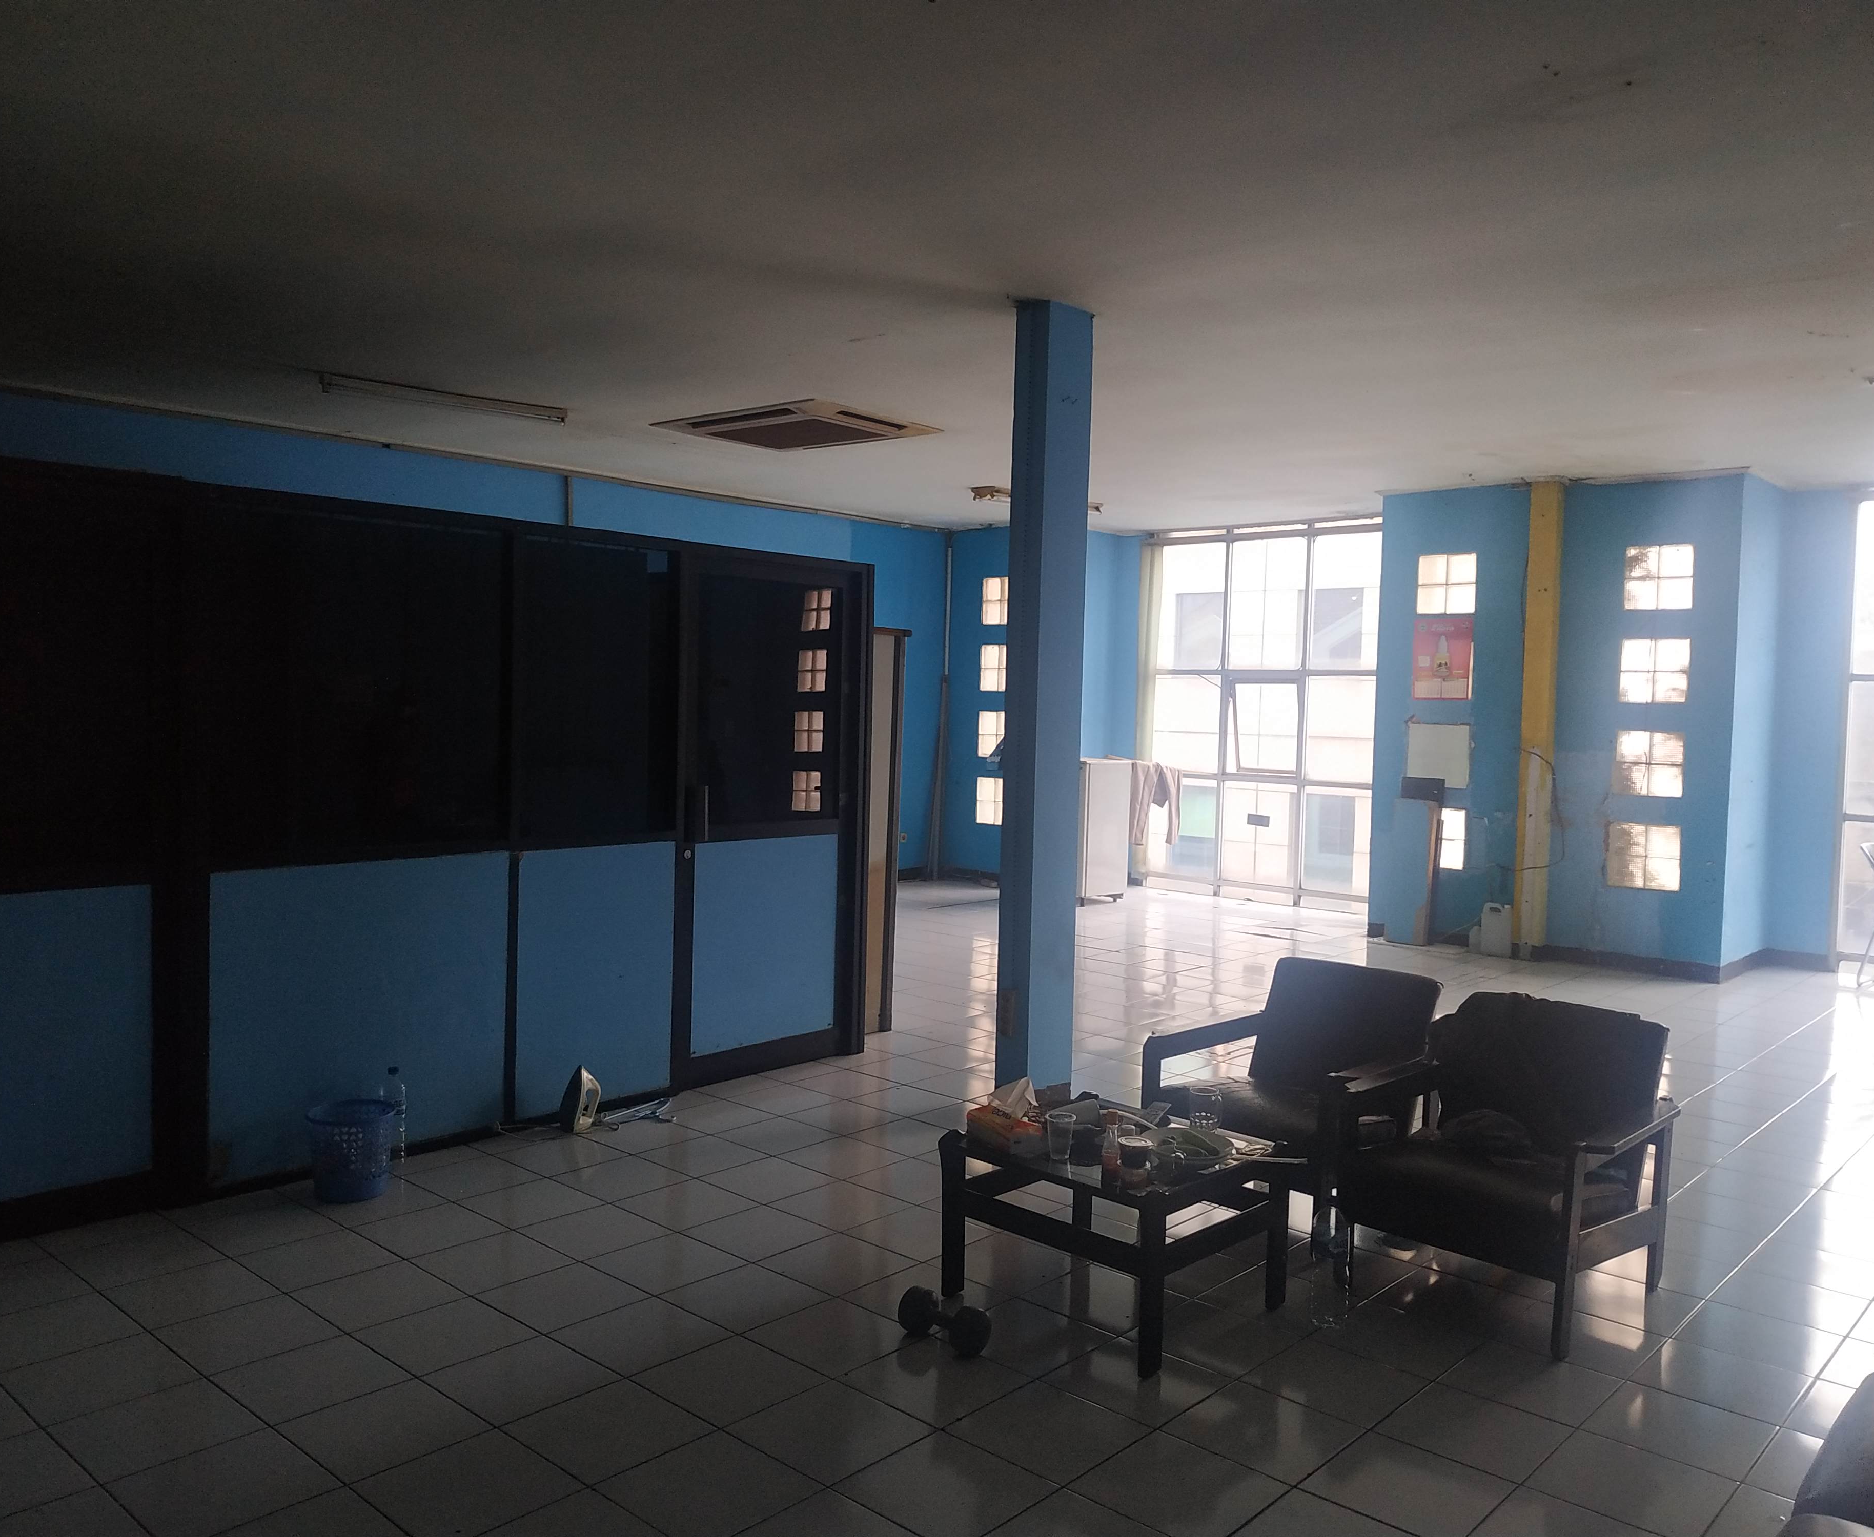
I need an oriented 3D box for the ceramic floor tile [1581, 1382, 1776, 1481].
[{"bbox_3d":[1.488,1.322,2.834,0.300,0.010,0.300,3,2,42],"label":"ceramic floor tile"}]

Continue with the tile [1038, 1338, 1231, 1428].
[{"bbox_3d":[0.446,1.371,3.177,0.300,0.010,0.300,4,4,42],"label":"tile"}]

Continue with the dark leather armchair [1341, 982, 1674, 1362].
[{"bbox_3d":[1.447,0.967,3.543,0.720,0.660,0.660,0,2,-45],"label":"dark leather armchair"}]

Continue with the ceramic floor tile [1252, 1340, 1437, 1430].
[{"bbox_3d":[0.841,1.303,3.022,0.297,0.010,0.297,3,2,42],"label":"ceramic floor tile"}]

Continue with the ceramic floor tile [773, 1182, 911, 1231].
[{"bbox_3d":[-0.266,1.242,4.019,0.300,0.010,0.300,3,2,42],"label":"ceramic floor tile"}]

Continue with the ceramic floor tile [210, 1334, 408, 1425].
[{"bbox_3d":[-1.274,1.248,2.899,0.300,0.010,0.300,3,2,42],"label":"ceramic floor tile"}]

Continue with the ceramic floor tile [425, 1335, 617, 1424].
[{"bbox_3d":[-0.852,1.257,2.919,0.297,0.010,0.297,3,2,42],"label":"ceramic floor tile"}]

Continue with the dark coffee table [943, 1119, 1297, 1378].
[{"bbox_3d":[0.455,1.133,3.583,0.610,0.420,0.600,4,4,42],"label":"dark coffee table"}]

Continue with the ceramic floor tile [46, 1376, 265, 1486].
[{"bbox_3d":[-1.475,1.247,2.669,0.297,0.010,0.297,3,2,42],"label":"ceramic floor tile"}]

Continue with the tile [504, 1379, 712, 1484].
[{"bbox_3d":[-0.628,1.270,2.720,0.297,0.010,0.297,3,2,42],"label":"tile"}]

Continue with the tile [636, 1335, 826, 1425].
[{"bbox_3d":[-0.458,1.351,3.136,0.300,0.010,0.300,4,4,42],"label":"tile"}]

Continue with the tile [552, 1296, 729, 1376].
[{"bbox_3d":[-0.652,1.258,3.143,0.300,0.010,0.300,3,2,42],"label":"tile"}]

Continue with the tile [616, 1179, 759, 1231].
[{"bbox_3d":[-0.704,1.227,3.990,0.297,0.010,0.297,3,2,42],"label":"tile"}]

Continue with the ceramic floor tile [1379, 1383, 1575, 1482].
[{"bbox_3d":[1.065,1.311,2.809,0.300,0.010,0.300,3,2,42],"label":"ceramic floor tile"}]

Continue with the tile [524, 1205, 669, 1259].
[{"bbox_3d":[-0.900,1.227,3.759,0.300,0.010,0.300,3,2,42],"label":"tile"}]

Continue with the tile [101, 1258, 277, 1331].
[{"bbox_3d":[-1.723,1.218,3.287,0.300,0.010,0.300,3,2,42],"label":"tile"}]

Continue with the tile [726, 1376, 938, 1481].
[{"bbox_3d":[-0.205,1.281,2.746,0.297,0.010,0.297,3,2,42],"label":"tile"}]

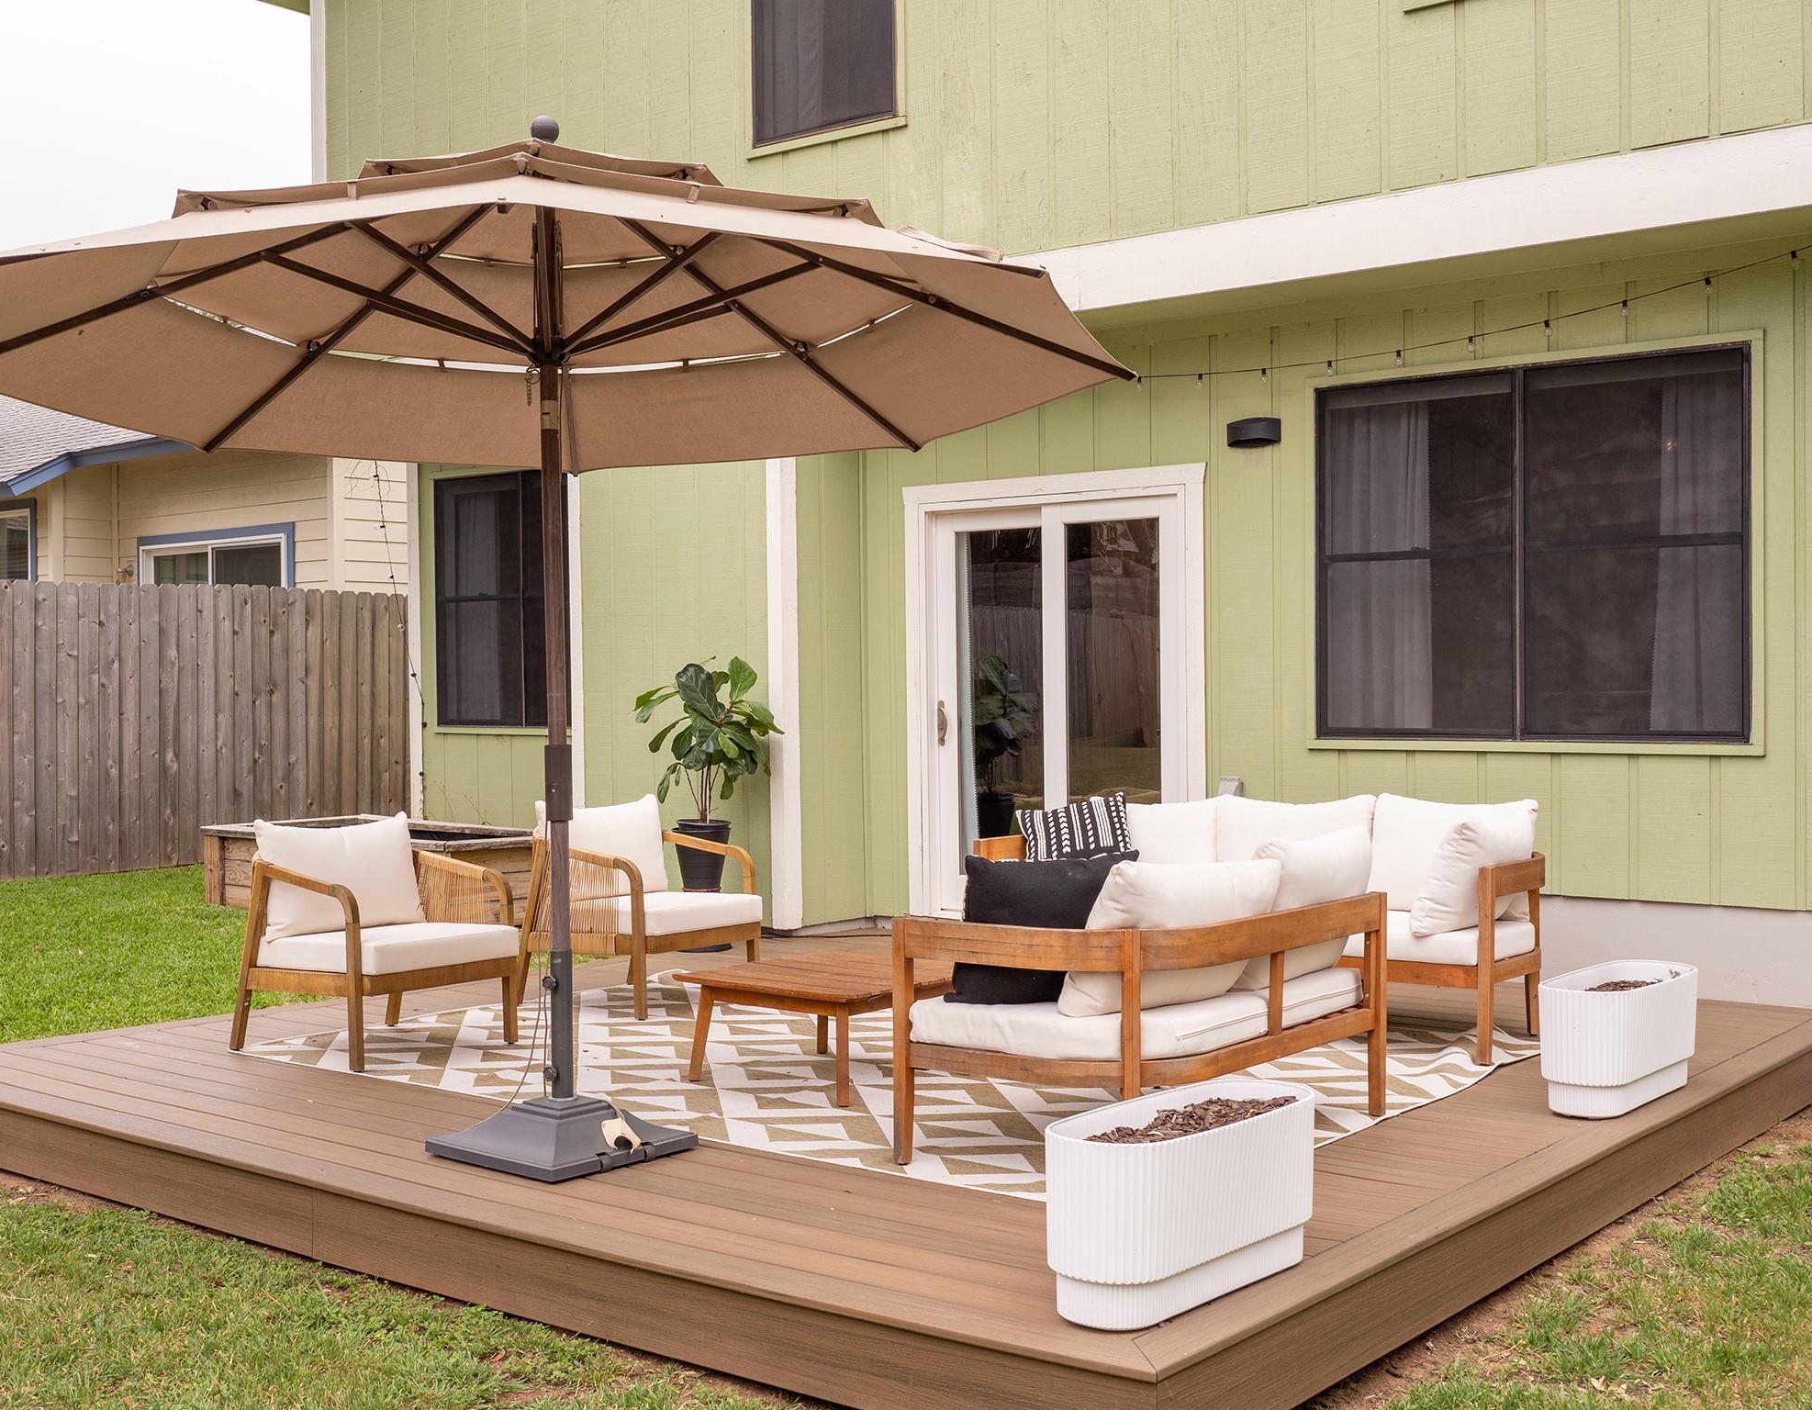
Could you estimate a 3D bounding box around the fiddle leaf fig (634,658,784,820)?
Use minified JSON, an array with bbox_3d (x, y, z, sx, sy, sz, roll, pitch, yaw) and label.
[{"bbox_3d":[-0.922,0.162,9.200,0.680,0.780,0.630,0,0,-5],"label":"fiddle leaf fig"}]

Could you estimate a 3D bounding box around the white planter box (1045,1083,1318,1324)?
[{"bbox_3d":[0.561,0.985,3.915,0.254,0.345,0.748,0,0,41],"label":"white planter box"}]

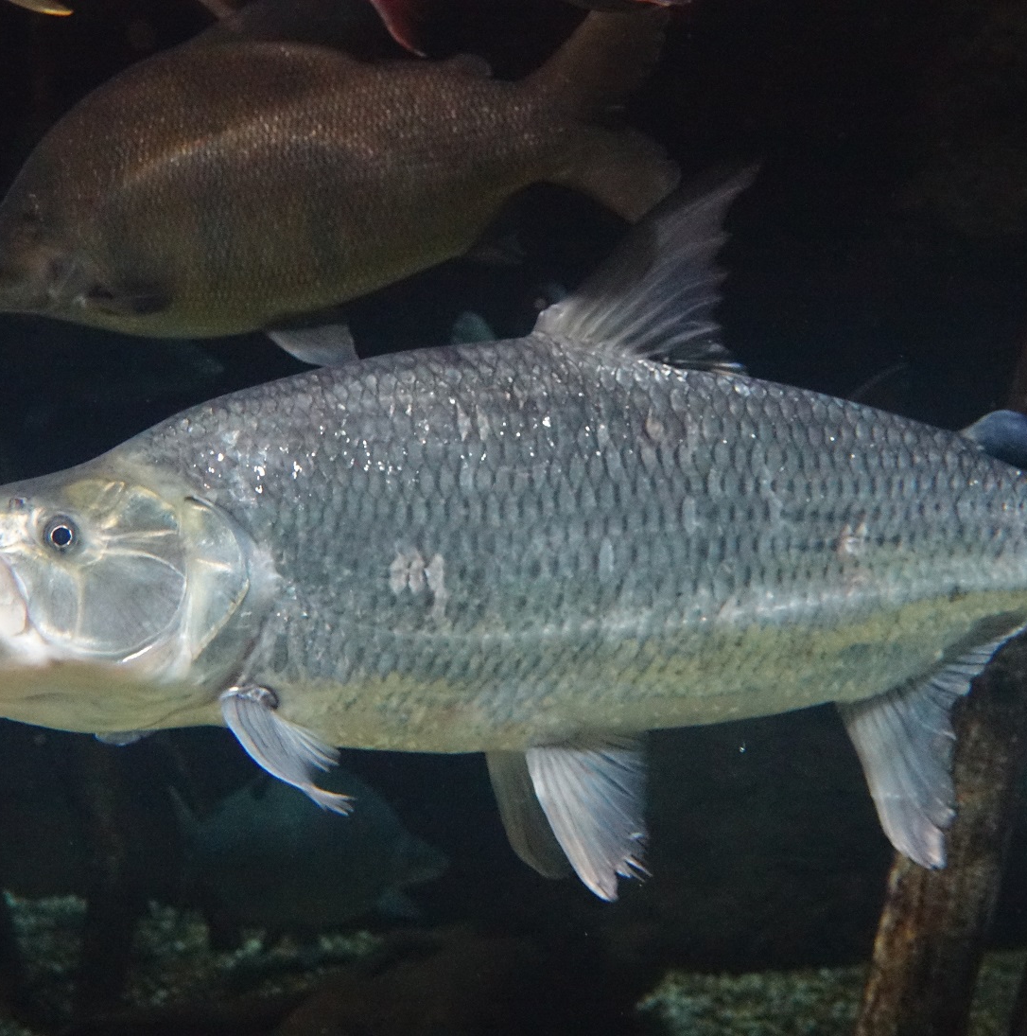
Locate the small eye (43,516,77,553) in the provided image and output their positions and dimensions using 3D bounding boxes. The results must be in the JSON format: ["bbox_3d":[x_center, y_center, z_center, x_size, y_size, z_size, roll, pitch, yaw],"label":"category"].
[{"bbox_3d":[-0.267,0.010,1.320,0.021,0.022,0.012,0,0,-7],"label":"small eye"}]

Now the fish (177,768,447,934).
[{"bbox_3d":[-0.252,0.415,2.800,0.345,0.206,0.080,0,0,25],"label":"fish"}]

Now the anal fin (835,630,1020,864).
[{"bbox_3d":[0.279,0.153,1.500,0.128,0.160,0.020,0,0,-15],"label":"anal fin"}]

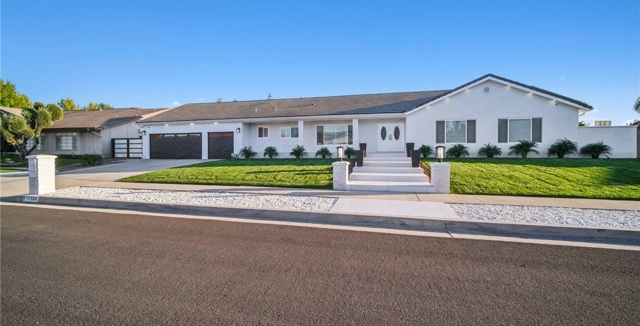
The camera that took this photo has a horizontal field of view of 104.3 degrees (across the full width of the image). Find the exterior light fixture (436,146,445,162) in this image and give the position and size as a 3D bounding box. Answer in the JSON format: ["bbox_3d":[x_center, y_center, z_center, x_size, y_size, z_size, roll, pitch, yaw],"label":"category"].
[{"bbox_3d":[3.640,-0.256,7.500,0.270,0.480,0.270,0,2,14],"label":"exterior light fixture"}]

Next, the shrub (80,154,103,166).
[{"bbox_3d":[-15.700,-0.180,17.100,1.300,0.780,1.150,0,2,14],"label":"shrub"}]

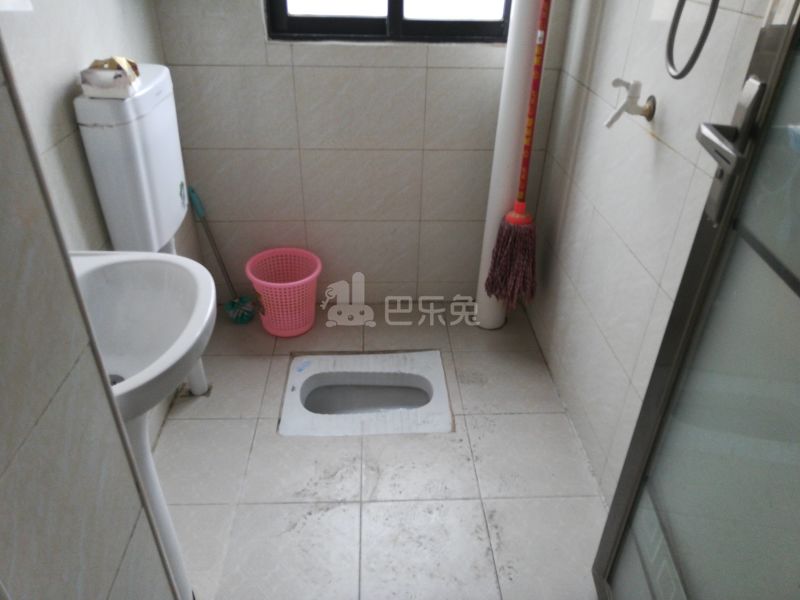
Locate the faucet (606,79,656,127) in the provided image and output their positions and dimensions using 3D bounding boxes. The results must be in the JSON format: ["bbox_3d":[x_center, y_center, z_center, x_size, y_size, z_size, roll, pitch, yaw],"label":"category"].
[{"bbox_3d":[0.466,-0.397,1.221,0.090,0.095,0.050,0,32,-3],"label":"faucet"}]

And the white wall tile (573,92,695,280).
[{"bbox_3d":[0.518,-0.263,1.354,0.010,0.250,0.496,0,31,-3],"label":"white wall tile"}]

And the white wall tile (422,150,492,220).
[{"bbox_3d":[0.274,-0.386,2.030,0.399,0.250,0.010,0,31,-3],"label":"white wall tile"}]

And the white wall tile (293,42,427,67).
[{"bbox_3d":[-0.115,-0.735,1.800,0.399,0.067,0.010,0,31,-3],"label":"white wall tile"}]

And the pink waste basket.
[{"bbox_3d":[-0.394,-0.018,2.091,0.256,0.238,0.256,0,32,-3],"label":"pink waste basket"}]

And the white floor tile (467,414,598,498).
[{"bbox_3d":[0.348,0.418,1.630,0.300,0.010,0.300,0,32,-3],"label":"white floor tile"}]

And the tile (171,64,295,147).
[{"bbox_3d":[-0.511,-0.598,1.863,0.387,0.250,0.010,0,31,-3],"label":"tile"}]

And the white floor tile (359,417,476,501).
[{"bbox_3d":[0.049,0.420,1.616,0.300,0.010,0.300,0,32,-3],"label":"white floor tile"}]

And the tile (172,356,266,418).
[{"bbox_3d":[-0.538,0.260,1.837,0.257,0.010,0.306,0,31,-3],"label":"tile"}]

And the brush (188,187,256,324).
[{"bbox_3d":[-0.616,-0.142,2.038,0.105,0.480,0.105,-16,18,7],"label":"brush"}]

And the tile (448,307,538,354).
[{"bbox_3d":[0.324,0.104,2.159,0.304,0.010,0.297,0,32,-3],"label":"tile"}]

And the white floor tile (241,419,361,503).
[{"bbox_3d":[-0.251,0.422,1.603,0.300,0.010,0.300,0,32,-3],"label":"white floor tile"}]

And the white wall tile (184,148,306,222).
[{"bbox_3d":[-0.517,-0.384,1.992,0.387,0.250,0.010,0,31,-3],"label":"white wall tile"}]

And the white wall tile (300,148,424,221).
[{"bbox_3d":[-0.124,-0.378,2.000,0.400,0.250,0.010,0,32,-3],"label":"white wall tile"}]

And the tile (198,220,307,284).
[{"bbox_3d":[-0.528,-0.163,2.115,0.400,0.250,0.010,0,32,-3],"label":"tile"}]

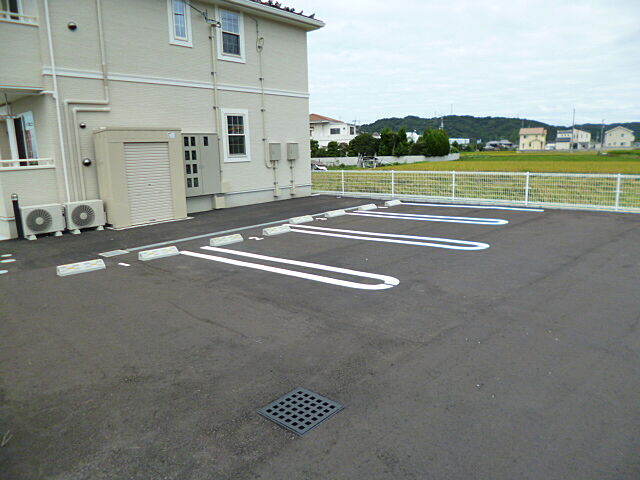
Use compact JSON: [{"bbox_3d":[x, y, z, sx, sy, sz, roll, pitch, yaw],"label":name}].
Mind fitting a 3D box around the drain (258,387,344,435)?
[{"bbox_3d":[-0.117,1.085,2.812,0.390,0.030,0.390,9,16,42],"label":"drain"}]

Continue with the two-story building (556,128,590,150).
[{"bbox_3d":[89.552,-35.390,157.000,7.500,7.100,8.300,-5,12,-18],"label":"two-story building"}]

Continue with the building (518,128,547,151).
[{"bbox_3d":[75.282,-35.481,157.000,8.200,7.300,7.000,3,13,20],"label":"building"}]

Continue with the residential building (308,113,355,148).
[{"bbox_3d":[0.430,-19.551,84.000,11.500,7.500,9.000,-3,12,-5],"label":"residential building"}]

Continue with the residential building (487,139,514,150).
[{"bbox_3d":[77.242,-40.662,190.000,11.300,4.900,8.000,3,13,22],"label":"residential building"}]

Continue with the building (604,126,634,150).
[{"bbox_3d":[105.359,-35.943,156.000,8.600,7.300,8.500,7,14,34],"label":"building"}]

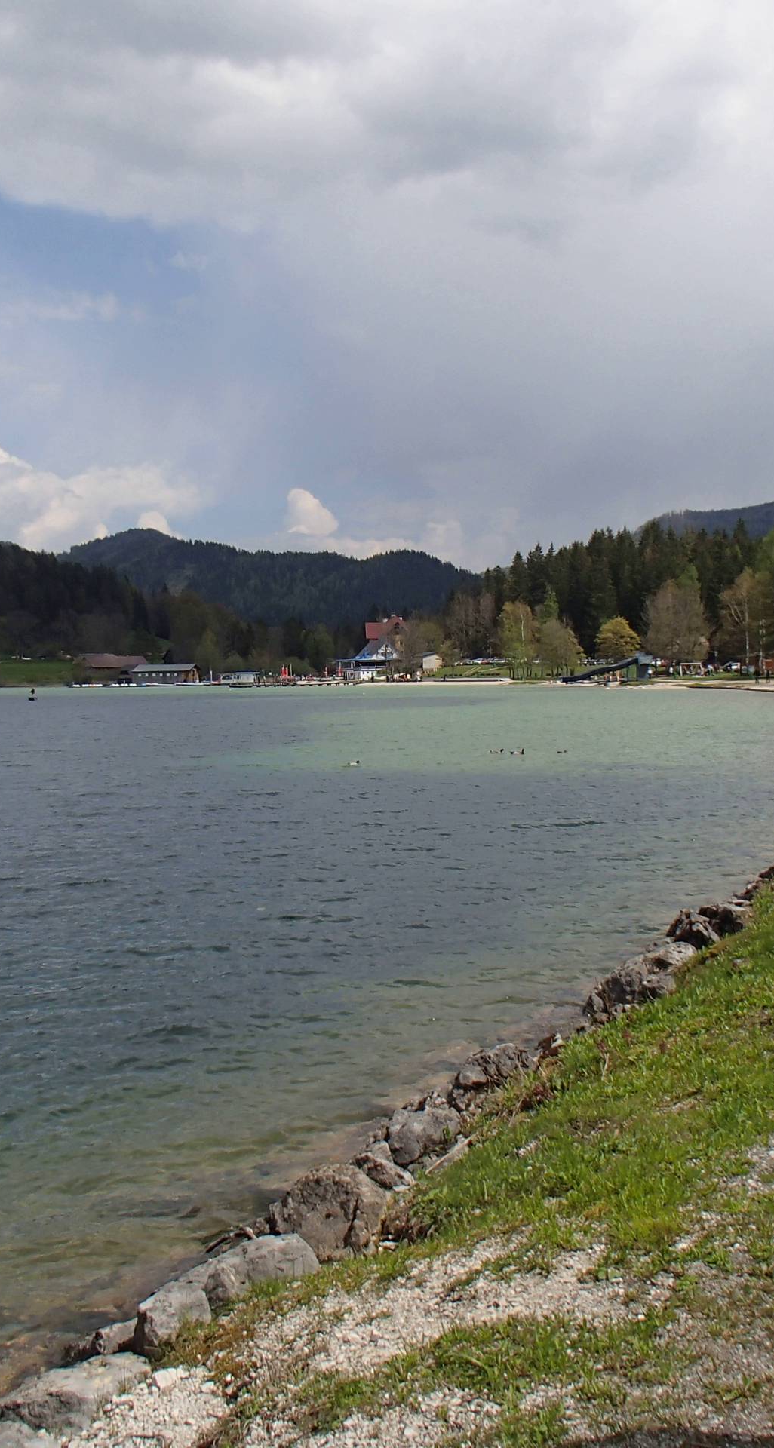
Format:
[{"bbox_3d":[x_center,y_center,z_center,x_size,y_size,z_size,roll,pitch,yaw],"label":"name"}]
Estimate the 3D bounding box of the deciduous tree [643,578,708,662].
[{"bbox_3d":[45.195,-15.854,245.000,10.200,14.000,10.000,-1,2,0],"label":"deciduous tree"}]

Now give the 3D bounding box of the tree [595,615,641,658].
[{"bbox_3d":[37.804,-13.915,255.000,7.400,8.000,7.200,-1,2,0],"label":"tree"}]

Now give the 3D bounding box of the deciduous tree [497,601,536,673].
[{"bbox_3d":[18.993,-12.551,230.000,5.800,11.000,5.800,-1,2,0],"label":"deciduous tree"}]

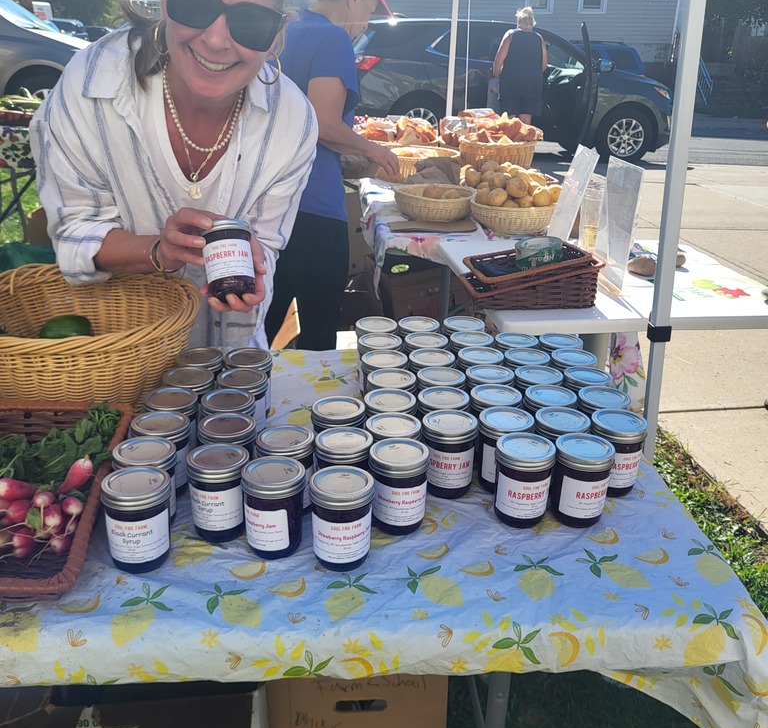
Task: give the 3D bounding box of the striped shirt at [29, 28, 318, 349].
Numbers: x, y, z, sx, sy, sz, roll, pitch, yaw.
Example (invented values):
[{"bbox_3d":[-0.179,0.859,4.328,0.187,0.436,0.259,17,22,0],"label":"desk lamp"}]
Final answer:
[{"bbox_3d":[-0.323,-0.243,1.363,0.460,0.600,0.380,-2,43,-9],"label":"striped shirt"}]

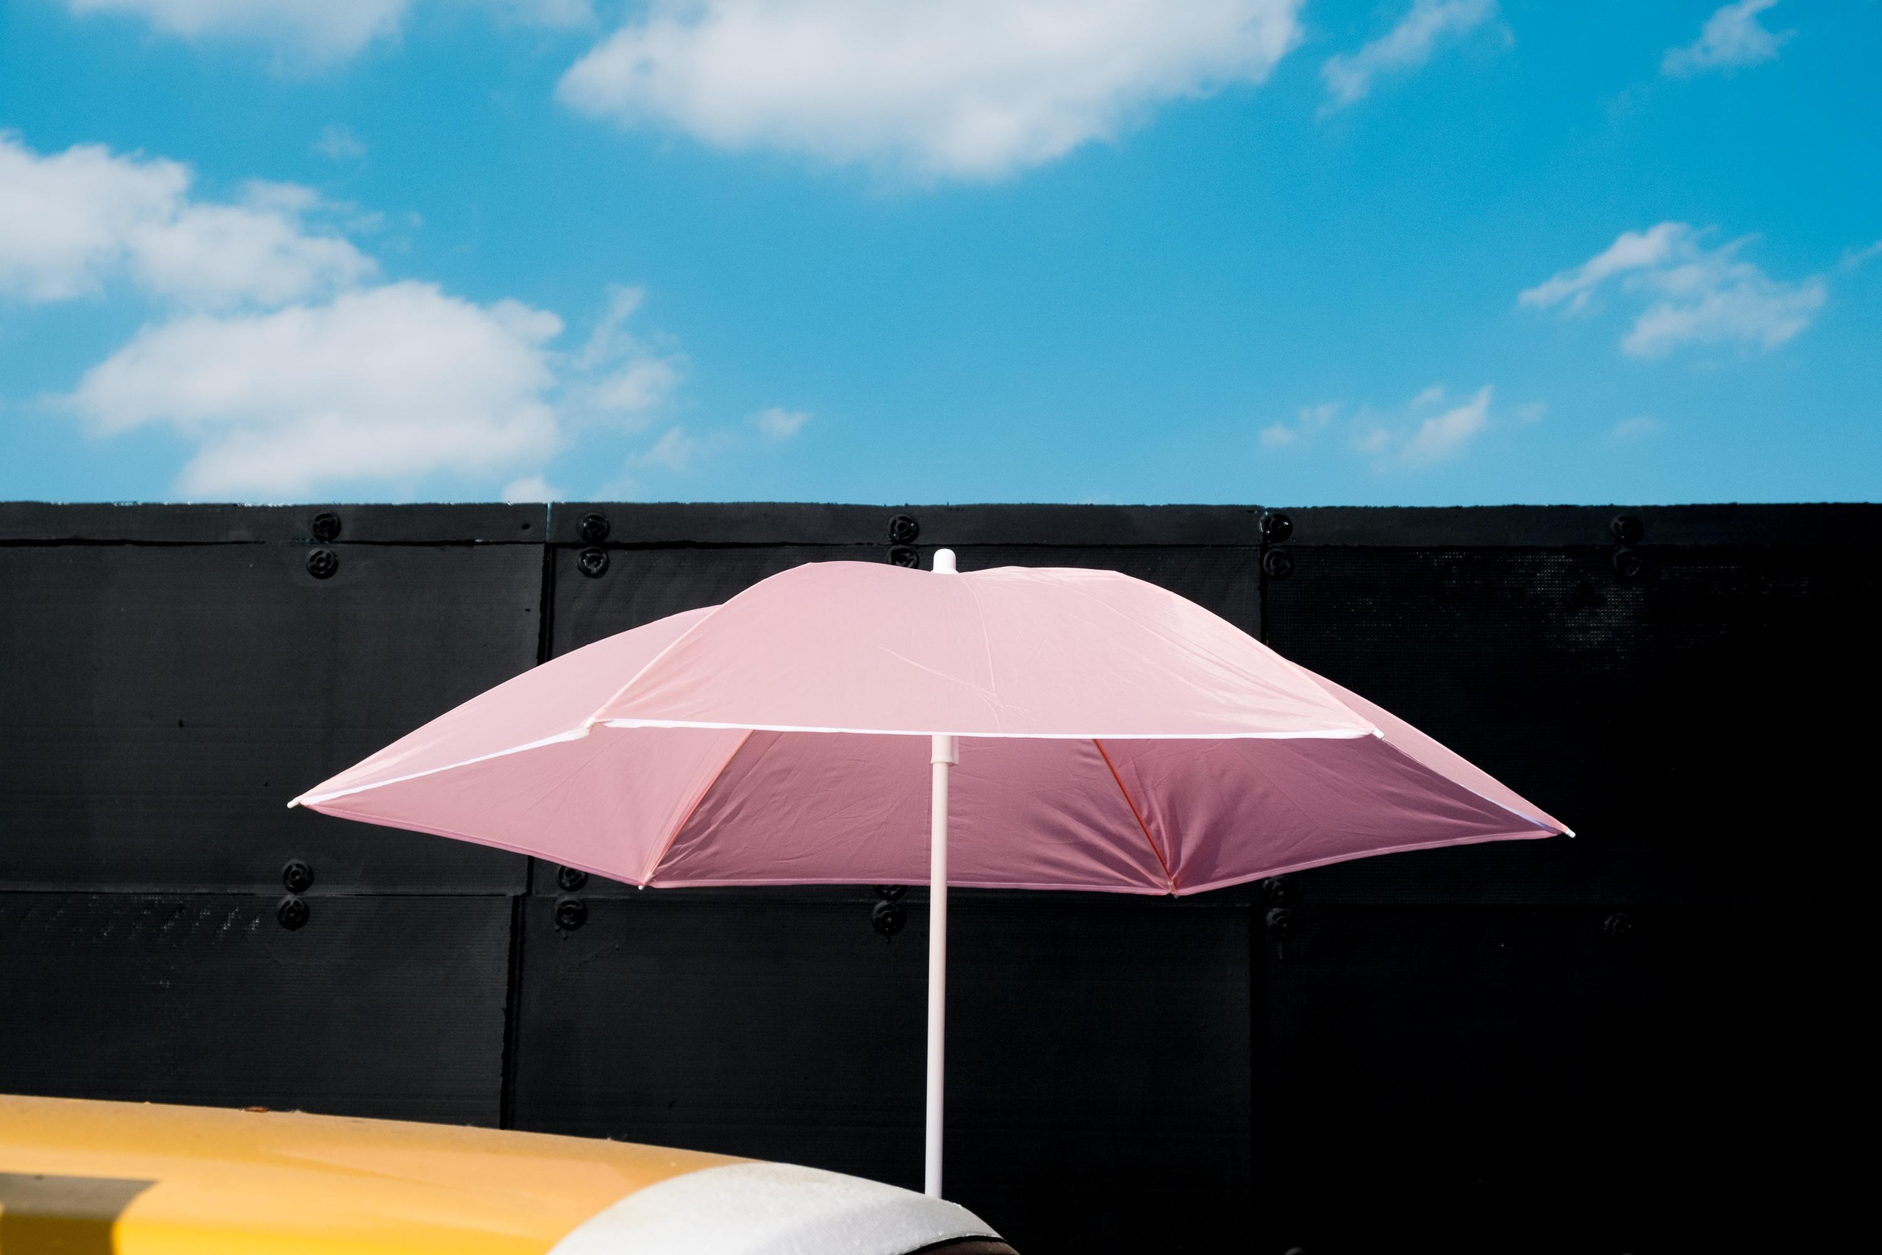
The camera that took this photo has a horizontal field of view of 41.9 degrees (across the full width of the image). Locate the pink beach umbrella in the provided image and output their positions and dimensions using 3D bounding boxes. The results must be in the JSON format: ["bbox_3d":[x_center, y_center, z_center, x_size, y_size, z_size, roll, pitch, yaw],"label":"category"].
[{"bbox_3d":[-0.009,0.893,3.224,1.740,2.050,1.566,2,-13,-4],"label":"pink beach umbrella"}]

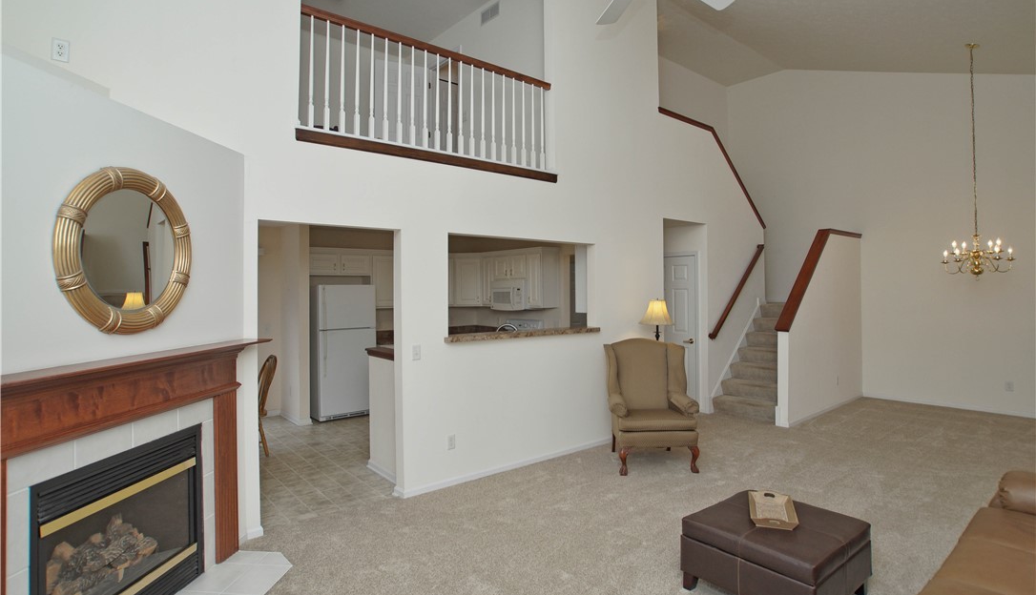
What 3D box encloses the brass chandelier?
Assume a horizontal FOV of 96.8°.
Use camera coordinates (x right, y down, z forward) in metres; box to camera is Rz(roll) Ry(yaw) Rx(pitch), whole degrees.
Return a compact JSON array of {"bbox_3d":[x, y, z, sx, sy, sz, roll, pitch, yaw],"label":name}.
[{"bbox_3d":[5.009,-1.503,5.050,0.600,2.560,0.600,-1,0,0],"label":"brass chandelier"}]

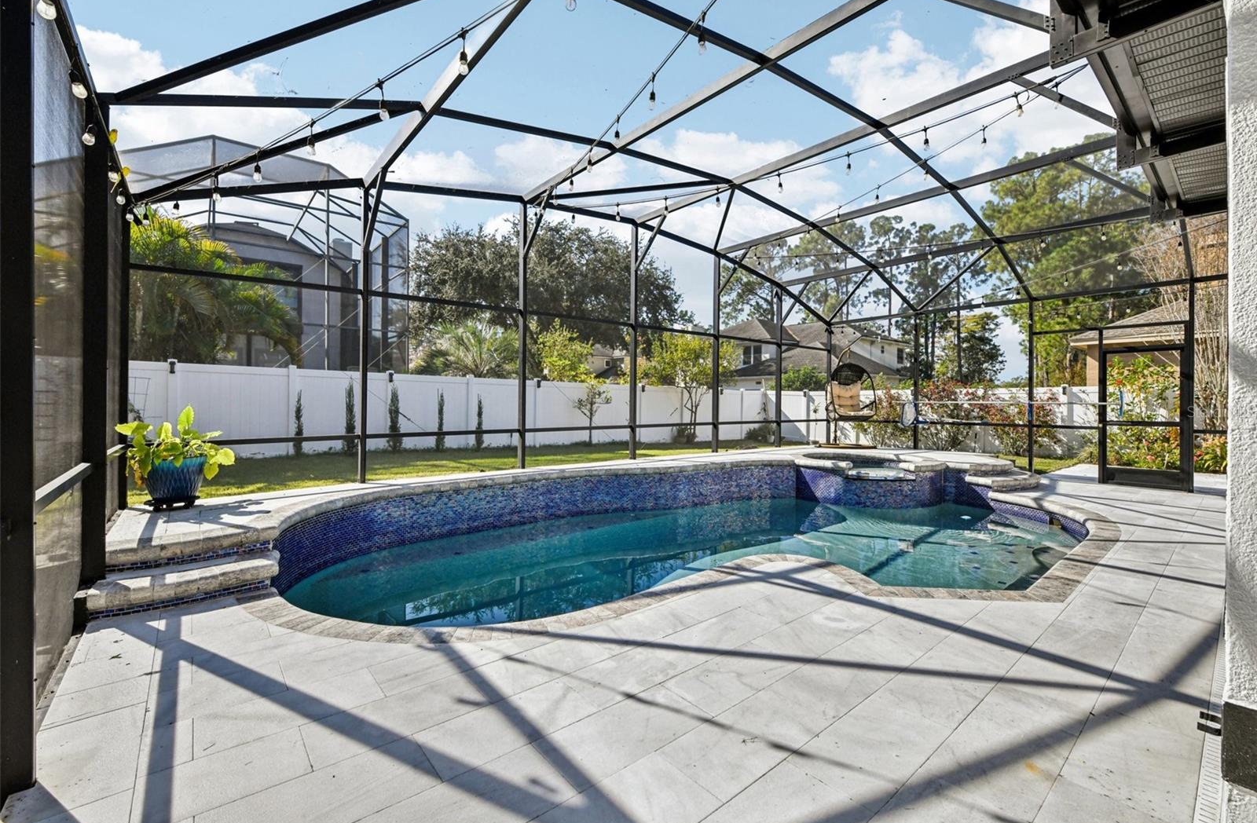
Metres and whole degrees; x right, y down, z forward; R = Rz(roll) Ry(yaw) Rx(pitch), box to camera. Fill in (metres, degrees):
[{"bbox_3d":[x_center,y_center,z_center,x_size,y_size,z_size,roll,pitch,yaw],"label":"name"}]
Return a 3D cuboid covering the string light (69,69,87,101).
[{"bbox_3d":[-2.502,-1.486,2.380,0.050,0.120,0.050,0,0,-40],"label":"string light"}]

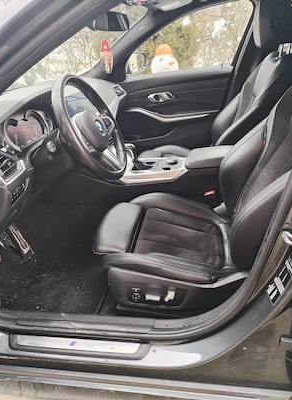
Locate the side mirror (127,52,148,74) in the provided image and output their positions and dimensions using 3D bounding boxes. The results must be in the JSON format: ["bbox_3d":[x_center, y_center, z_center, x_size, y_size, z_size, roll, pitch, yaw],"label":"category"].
[{"bbox_3d":[-0.079,-0.940,2.075,0.130,0.145,0.220,7,31,27],"label":"side mirror"}]

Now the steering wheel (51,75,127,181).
[{"bbox_3d":[-0.183,-0.227,0.993,0.100,0.370,0.370,-21,23,21],"label":"steering wheel"}]

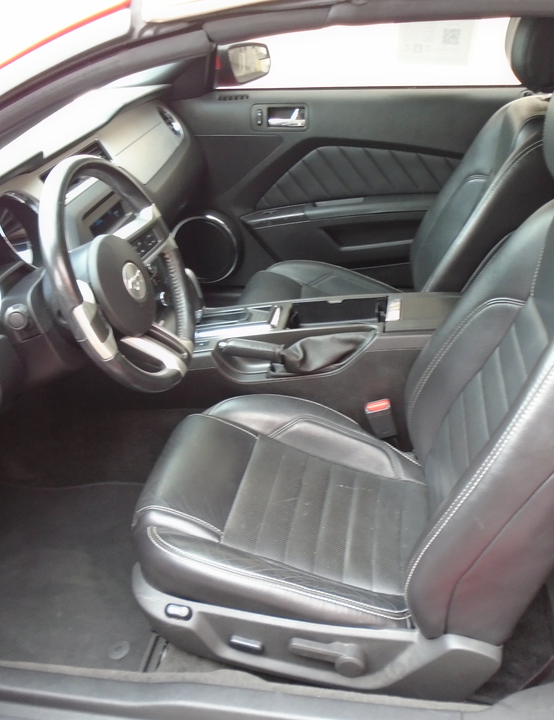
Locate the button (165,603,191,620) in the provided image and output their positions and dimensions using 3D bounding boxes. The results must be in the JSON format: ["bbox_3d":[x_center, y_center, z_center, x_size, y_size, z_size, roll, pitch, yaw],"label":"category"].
[{"bbox_3d":[-0.144,0.370,1.070,0.037,0.024,0.013,3,30,10],"label":"button"}]

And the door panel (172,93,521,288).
[{"bbox_3d":[0.206,-0.463,2.088,1.170,0.630,0.130,3,30,10],"label":"door panel"}]

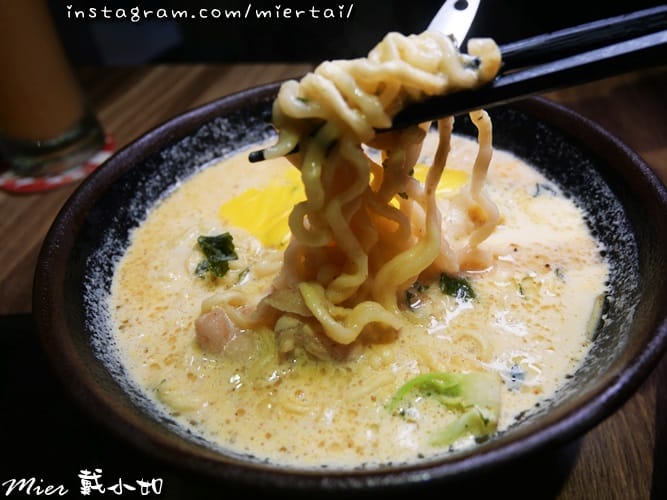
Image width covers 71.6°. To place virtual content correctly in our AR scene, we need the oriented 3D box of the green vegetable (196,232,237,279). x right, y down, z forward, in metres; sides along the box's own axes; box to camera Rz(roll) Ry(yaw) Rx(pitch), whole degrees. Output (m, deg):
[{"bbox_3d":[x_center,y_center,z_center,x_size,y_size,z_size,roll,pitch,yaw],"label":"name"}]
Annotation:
[{"bbox_3d":[-0.045,0.002,0.178,0.016,0.009,0.017,-6,42,0],"label":"green vegetable"}]

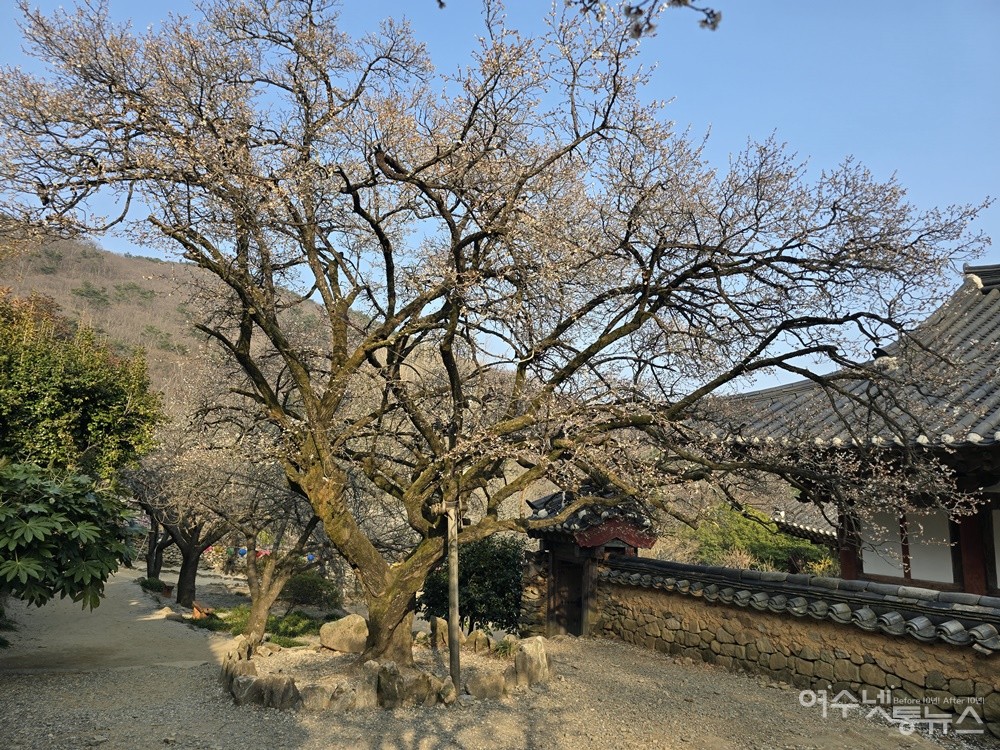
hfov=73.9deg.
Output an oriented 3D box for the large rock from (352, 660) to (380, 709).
[{"bbox_3d":[-1.238,2.872,6.171,0.228,0.393,0.300,1,-7,0],"label":"large rock"}]

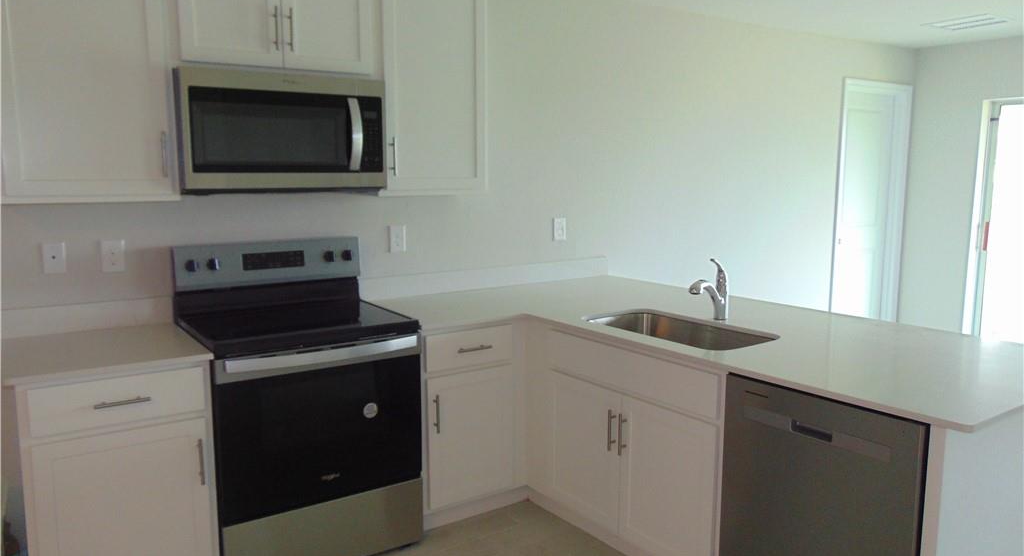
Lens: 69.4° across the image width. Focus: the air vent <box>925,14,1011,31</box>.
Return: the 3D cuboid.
[{"bbox_3d":[2.930,-1.634,4.753,0.380,0.018,0.410,-6,9,-34],"label":"air vent"}]

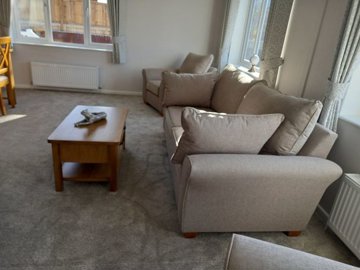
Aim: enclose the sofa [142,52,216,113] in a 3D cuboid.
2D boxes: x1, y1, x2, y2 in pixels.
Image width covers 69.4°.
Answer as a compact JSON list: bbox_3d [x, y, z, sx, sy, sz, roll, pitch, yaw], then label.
[{"bbox_3d":[0.024,-0.922,4.565,1.050,0.931,0.950,-6,24,-28],"label":"sofa"}]

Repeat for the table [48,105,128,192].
[{"bbox_3d":[-0.781,0.086,2.431,0.521,0.453,0.925,2,21,-9],"label":"table"}]

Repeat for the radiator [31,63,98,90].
[{"bbox_3d":[-2.169,-1.124,4.982,1.183,0.435,0.094,2,21,-9],"label":"radiator"}]

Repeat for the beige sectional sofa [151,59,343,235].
[{"bbox_3d":[0.437,-0.086,2.534,1.052,0.912,2.031,2,21,-9],"label":"beige sectional sofa"}]

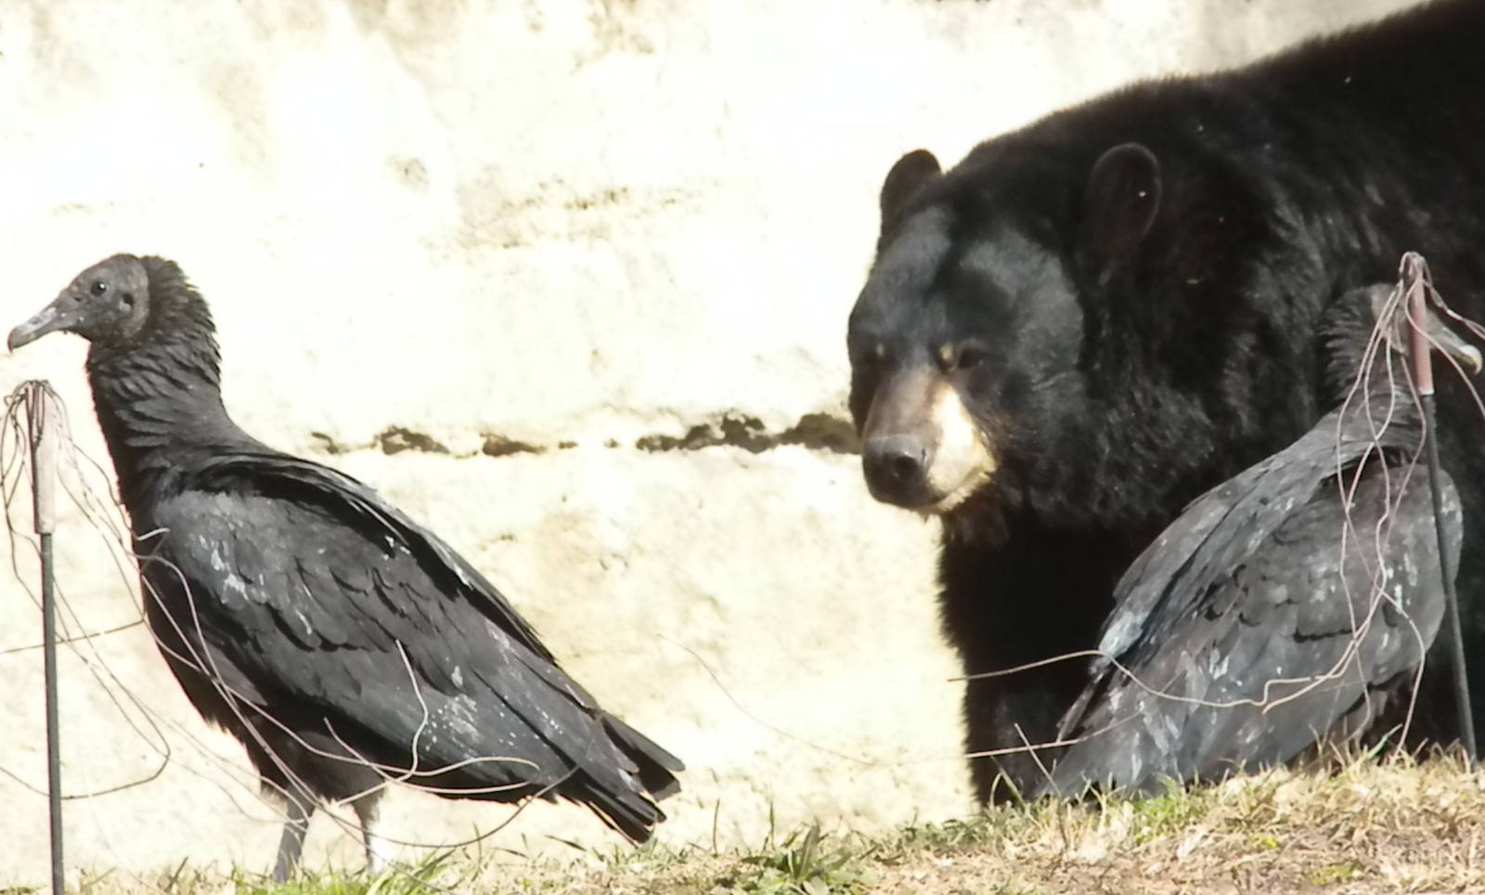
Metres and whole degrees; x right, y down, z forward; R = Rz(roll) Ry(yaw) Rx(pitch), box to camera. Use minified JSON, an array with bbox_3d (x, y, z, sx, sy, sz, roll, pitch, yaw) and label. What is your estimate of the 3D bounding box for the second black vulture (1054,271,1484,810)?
[{"bbox_3d":[0.402,0.079,8.600,0.420,0.420,0.210,-3,5,-35],"label":"second black vulture"}]

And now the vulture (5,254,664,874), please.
[{"bbox_3d":[-0.295,0.095,8.300,0.510,0.475,0.200,1,4,9],"label":"vulture"}]

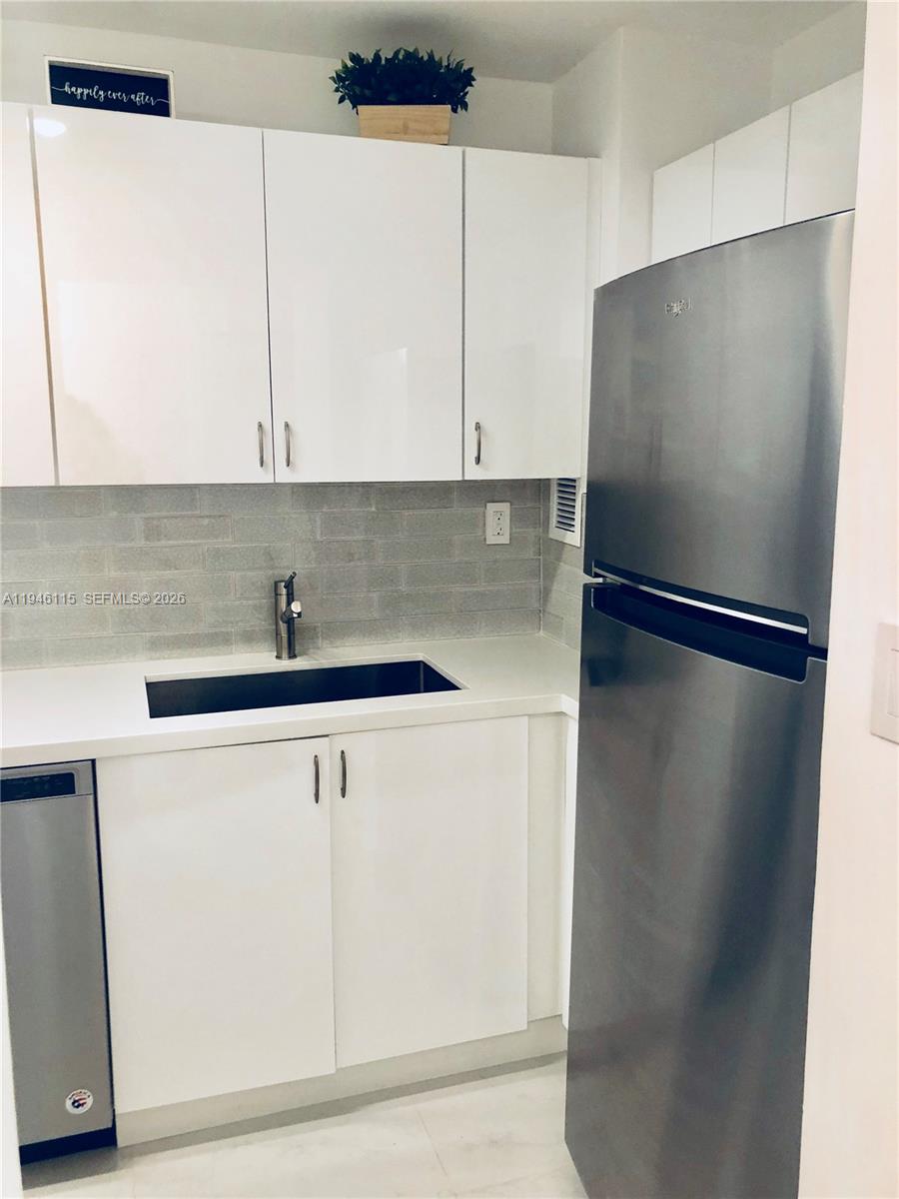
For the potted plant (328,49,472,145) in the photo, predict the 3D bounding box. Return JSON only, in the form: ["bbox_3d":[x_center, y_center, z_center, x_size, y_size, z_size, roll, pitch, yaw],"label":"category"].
[{"bbox_3d":[-0.105,-1.131,2.200,0.330,0.212,0.190,0,9,1],"label":"potted plant"}]

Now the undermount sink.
[{"bbox_3d":[-0.335,0.317,2.256,0.698,0.227,0.390,-3,10,-18],"label":"undermount sink"}]

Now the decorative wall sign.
[{"bbox_3d":[-0.703,-1.050,2.025,0.251,0.112,0.040,-3,10,-18],"label":"decorative wall sign"}]

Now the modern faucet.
[{"bbox_3d":[-0.394,0.050,2.394,0.058,0.232,0.234,-3,10,-18],"label":"modern faucet"}]

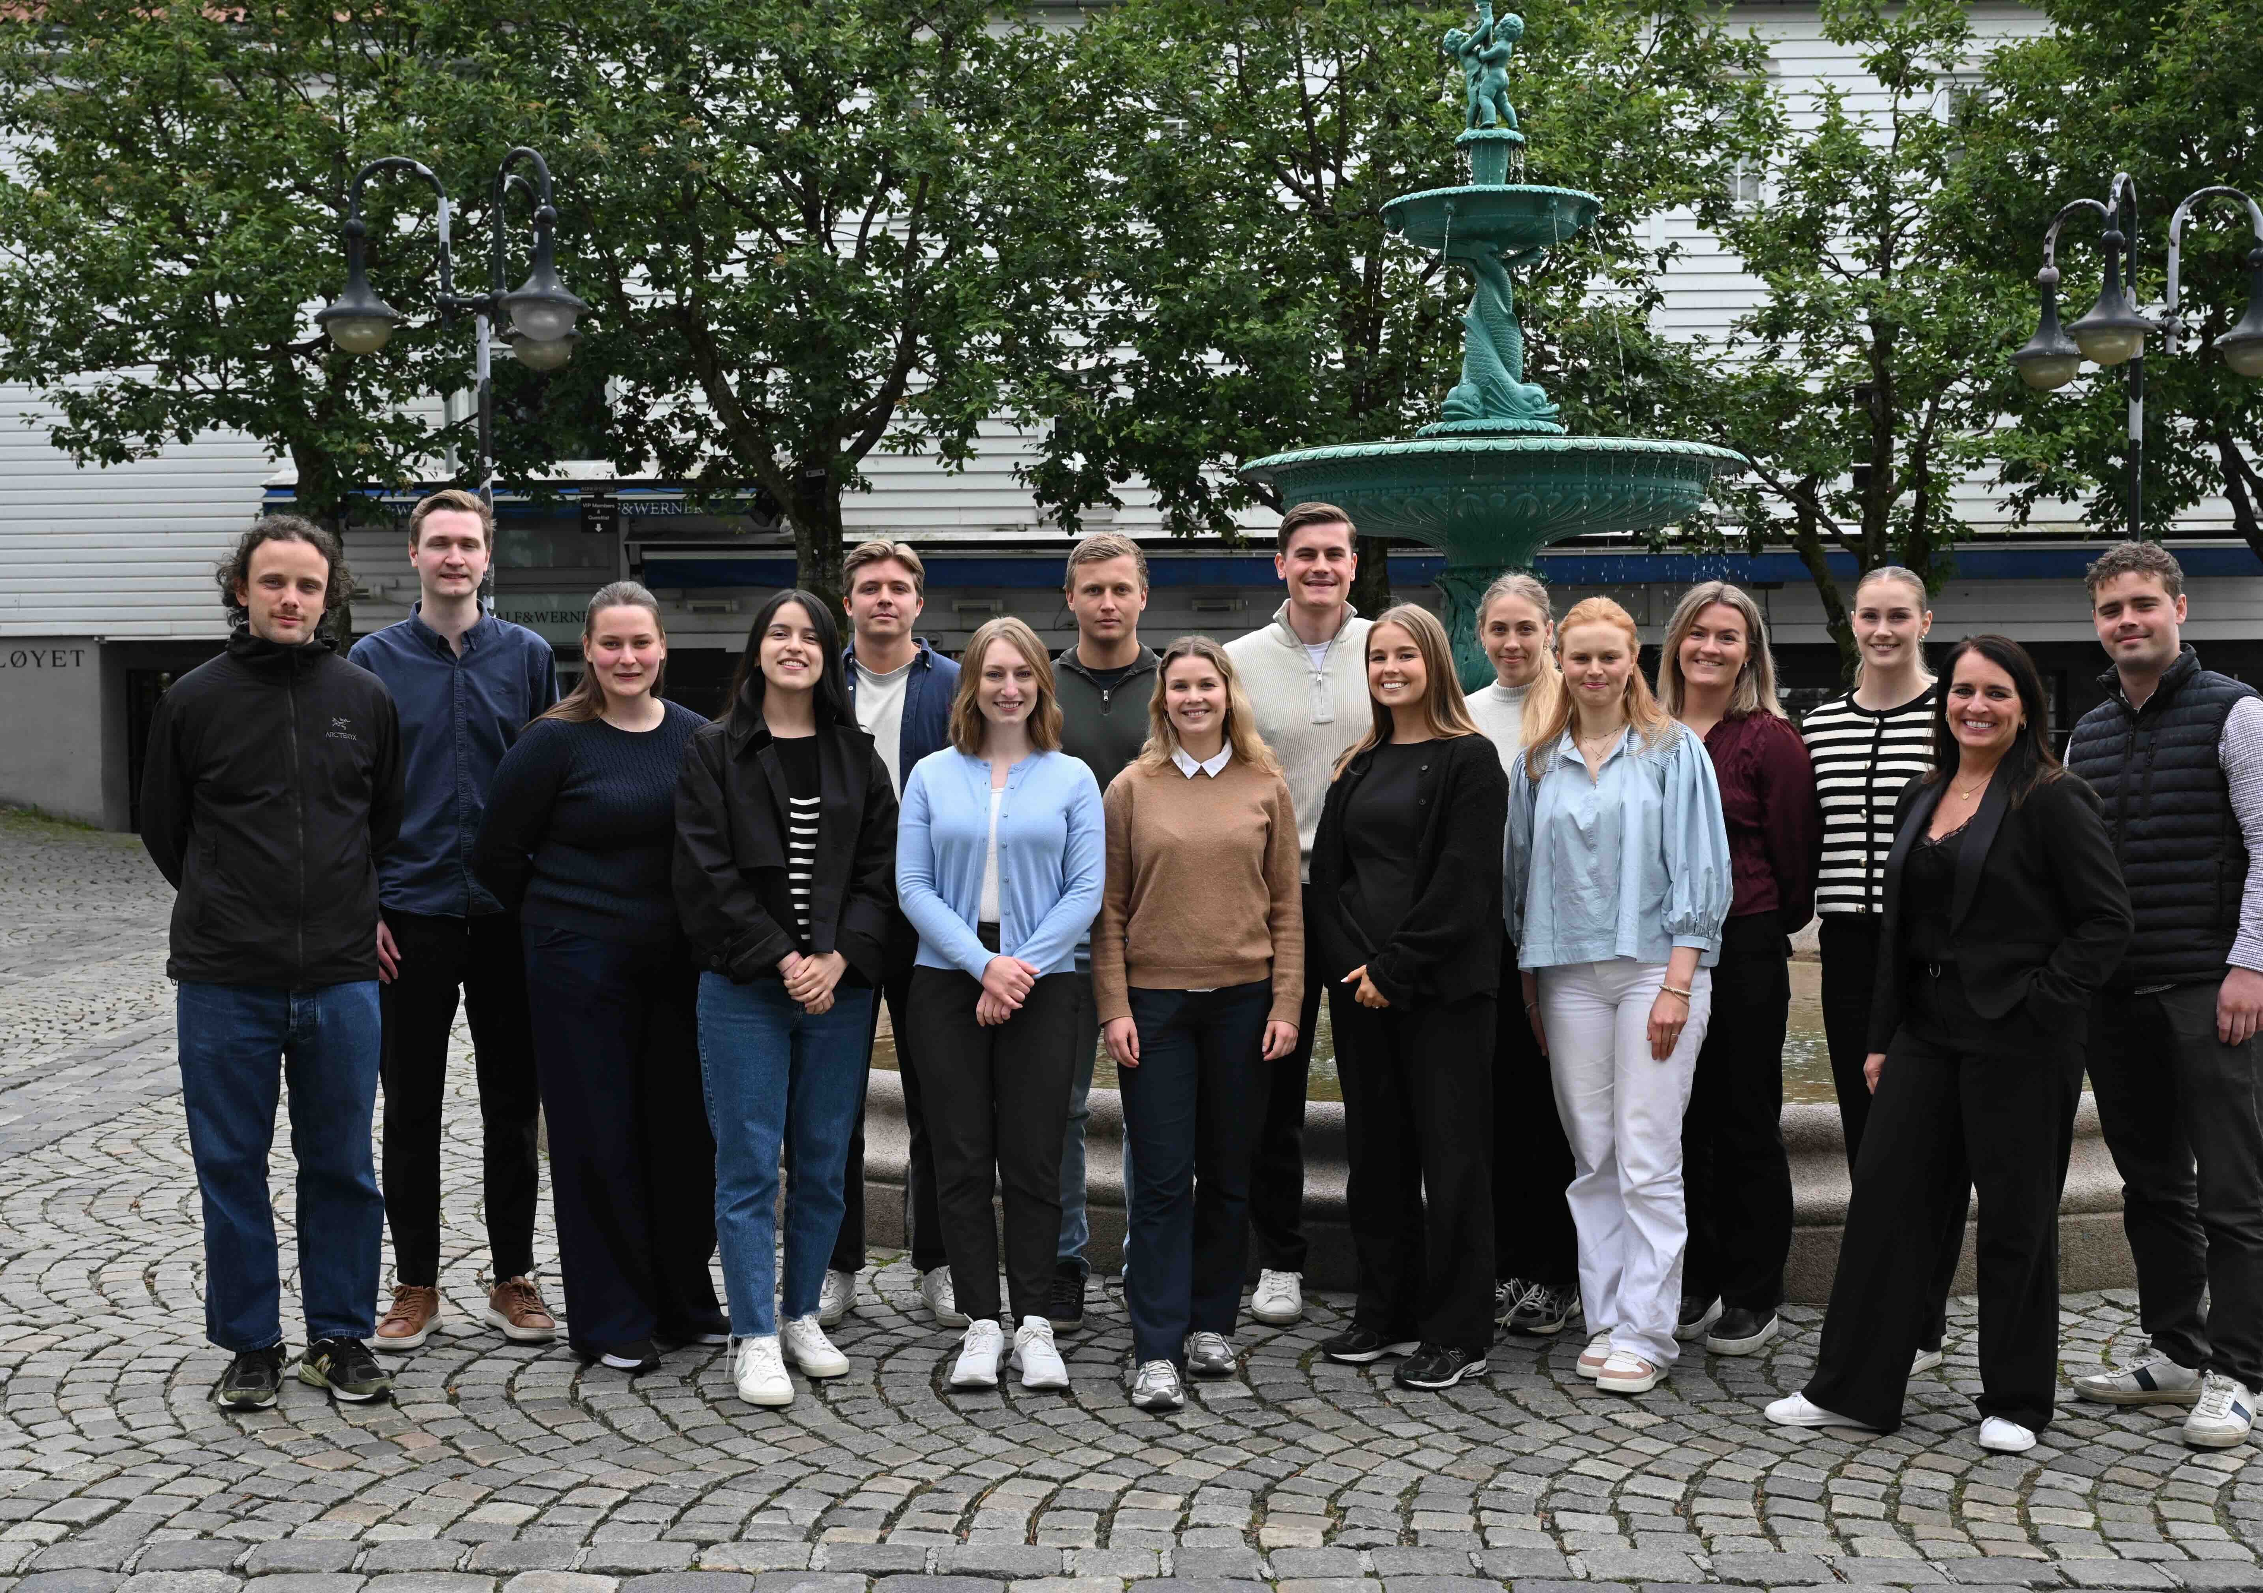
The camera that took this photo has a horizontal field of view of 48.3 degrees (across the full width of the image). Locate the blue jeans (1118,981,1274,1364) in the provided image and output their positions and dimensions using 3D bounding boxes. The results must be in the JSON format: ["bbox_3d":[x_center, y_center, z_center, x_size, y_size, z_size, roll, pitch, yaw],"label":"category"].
[{"bbox_3d":[0.142,0.779,5.480,0.345,0.900,0.330,0,2,-3],"label":"blue jeans"}]

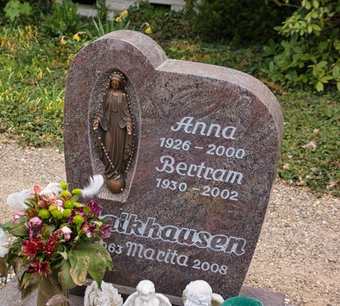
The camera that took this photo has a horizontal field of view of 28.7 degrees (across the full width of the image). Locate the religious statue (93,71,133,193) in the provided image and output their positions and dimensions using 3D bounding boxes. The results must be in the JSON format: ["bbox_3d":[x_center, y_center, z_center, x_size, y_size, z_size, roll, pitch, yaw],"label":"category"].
[{"bbox_3d":[-0.177,-0.067,2.060,0.135,0.395,0.085,8,25,14],"label":"religious statue"}]

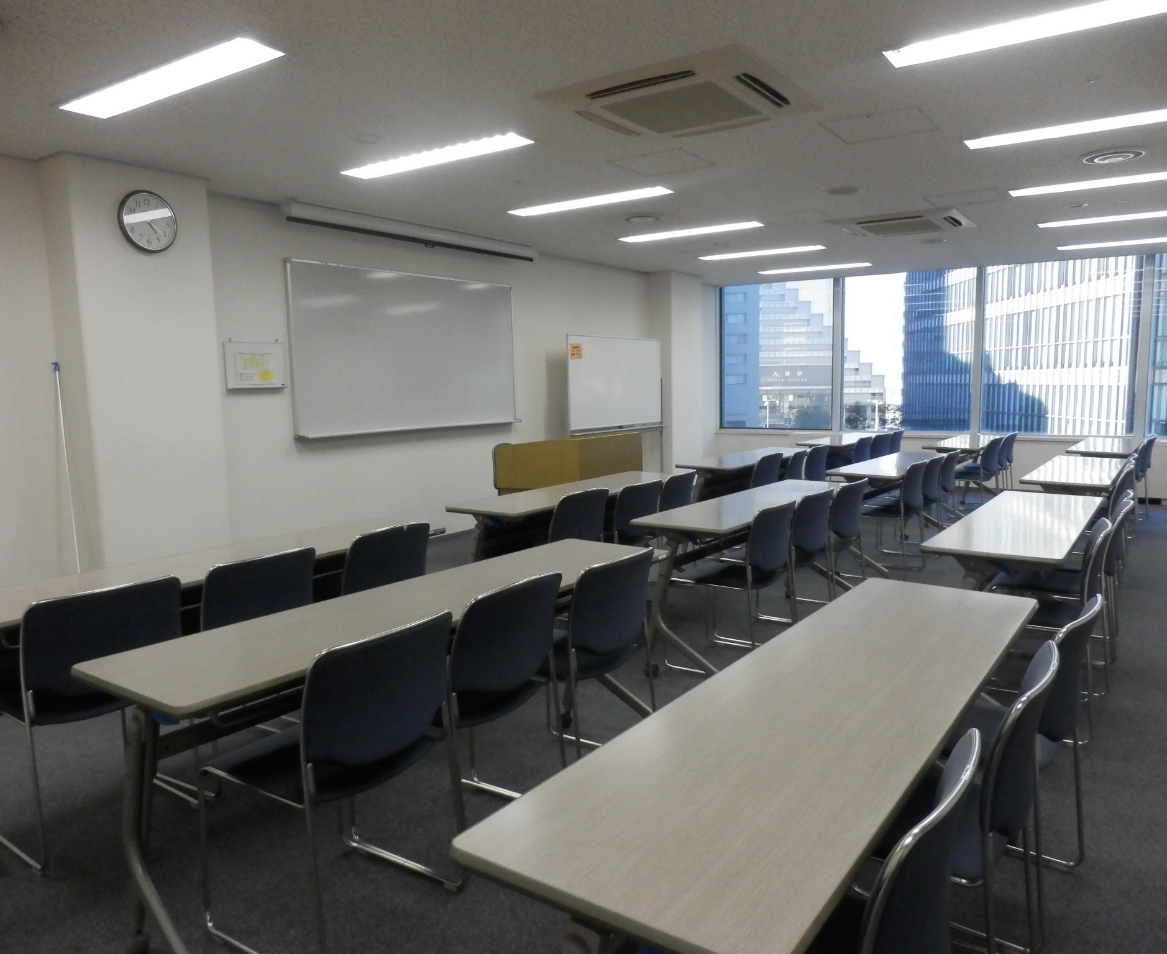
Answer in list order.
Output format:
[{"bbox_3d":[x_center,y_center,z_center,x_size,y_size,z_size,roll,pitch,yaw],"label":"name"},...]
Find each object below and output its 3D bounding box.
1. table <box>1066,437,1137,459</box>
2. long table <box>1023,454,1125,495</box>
[{"bbox_3d":[4.464,0.070,7.523,0.450,0.700,1.800,3,7,35],"label":"table"},{"bbox_3d":[3.180,0.297,5.683,0.460,0.710,1.800,3,7,34],"label":"long table"}]

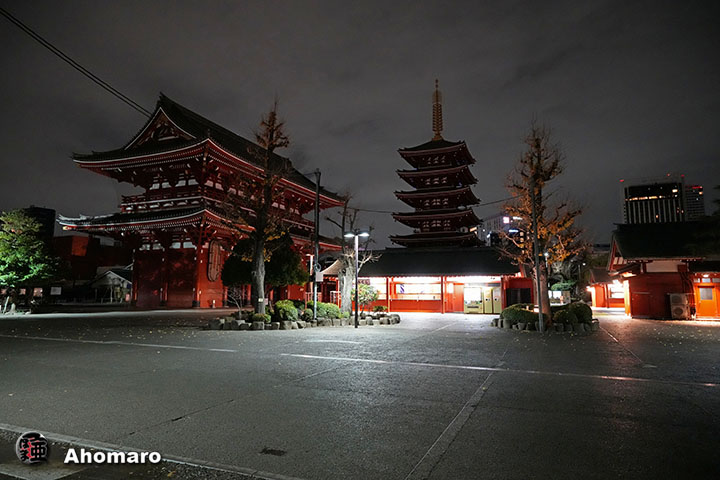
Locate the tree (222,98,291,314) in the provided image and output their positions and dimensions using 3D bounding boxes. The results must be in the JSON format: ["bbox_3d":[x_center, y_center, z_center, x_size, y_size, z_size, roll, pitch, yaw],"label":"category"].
[{"bbox_3d":[-4.826,-1.450,20.508,3.170,10.560,3.170,0,-7,0],"label":"tree"}]

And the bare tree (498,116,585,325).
[{"bbox_3d":[8.051,-0.830,19.424,3.880,9.050,3.880,-3,-7,24],"label":"bare tree"}]

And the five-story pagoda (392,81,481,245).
[{"bbox_3d":[18.535,-12.957,105.705,18.000,53.300,18.000,-3,-7,24],"label":"five-story pagoda"}]

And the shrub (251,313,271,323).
[{"bbox_3d":[-4.261,3.388,18.836,0.860,0.560,0.860,-3,-7,24],"label":"shrub"}]

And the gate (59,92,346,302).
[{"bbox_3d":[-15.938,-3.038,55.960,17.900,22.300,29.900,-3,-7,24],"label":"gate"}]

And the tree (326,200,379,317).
[{"bbox_3d":[-0.362,0.881,21.241,2.510,6.070,2.510,0,-7,0],"label":"tree"}]

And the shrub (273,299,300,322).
[{"bbox_3d":[-3.202,3.170,19.163,1.050,1.060,1.050,0,-7,0],"label":"shrub"}]

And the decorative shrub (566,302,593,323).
[{"bbox_3d":[9.312,3.143,18.658,1.100,0.980,1.100,-3,-7,24],"label":"decorative shrub"}]

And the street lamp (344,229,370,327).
[{"bbox_3d":[-0.110,1.707,19.332,1.140,4.290,0.350,0,-7,0],"label":"street lamp"}]

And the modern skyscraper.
[{"bbox_3d":[256.225,-3.652,374.209,56.710,95.440,28.000,-3,-7,24],"label":"modern skyscraper"}]

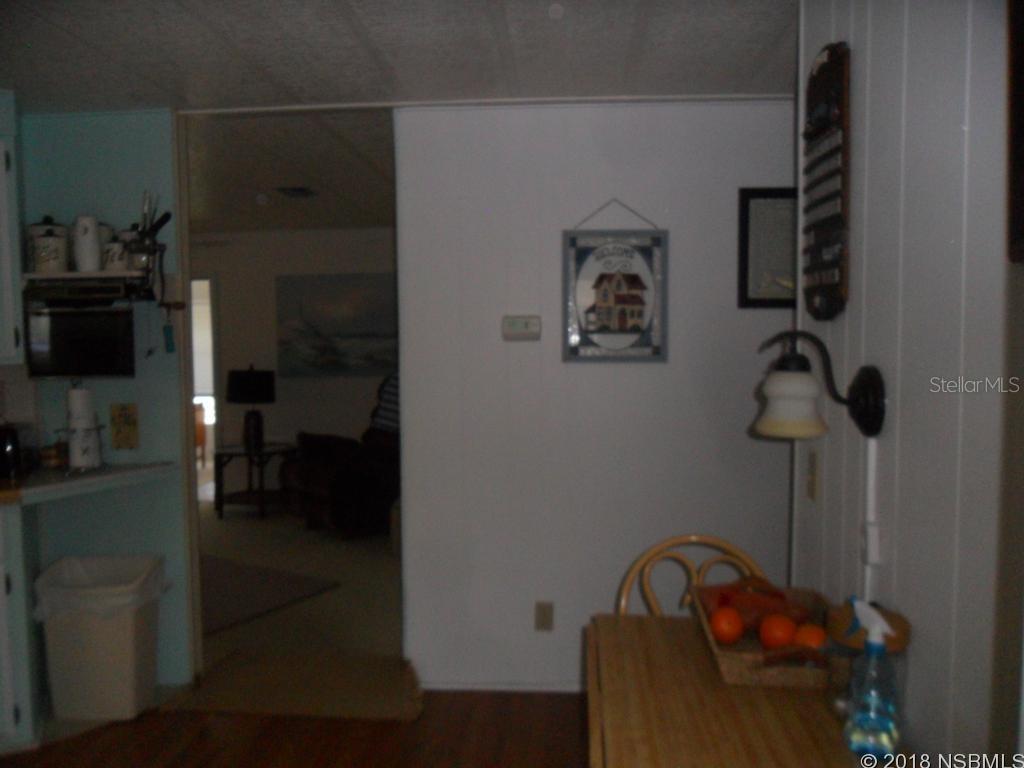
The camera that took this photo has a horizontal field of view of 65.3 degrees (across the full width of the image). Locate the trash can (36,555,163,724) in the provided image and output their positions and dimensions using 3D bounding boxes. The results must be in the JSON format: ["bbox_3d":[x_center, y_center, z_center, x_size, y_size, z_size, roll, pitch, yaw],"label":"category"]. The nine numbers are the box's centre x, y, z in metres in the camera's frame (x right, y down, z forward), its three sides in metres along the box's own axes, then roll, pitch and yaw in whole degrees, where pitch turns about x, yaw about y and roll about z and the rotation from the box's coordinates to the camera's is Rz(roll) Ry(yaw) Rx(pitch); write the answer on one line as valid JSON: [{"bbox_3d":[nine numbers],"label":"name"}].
[{"bbox_3d":[-1.553,0.966,3.055,0.385,0.515,0.300,0,4,10],"label":"trash can"}]

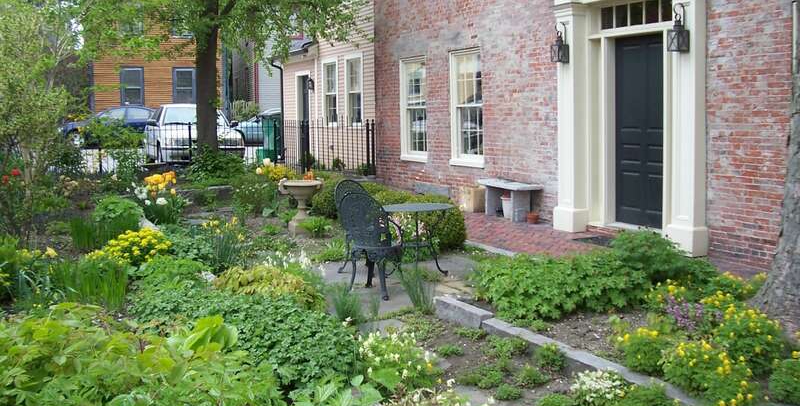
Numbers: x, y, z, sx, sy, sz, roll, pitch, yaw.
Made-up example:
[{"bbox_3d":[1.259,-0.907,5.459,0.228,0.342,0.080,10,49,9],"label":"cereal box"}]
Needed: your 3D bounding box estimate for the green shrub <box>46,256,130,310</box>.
[{"bbox_3d":[-2.545,0.647,6.400,0.660,0.430,0.500,-3,7,-22],"label":"green shrub"}]

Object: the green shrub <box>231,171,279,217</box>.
[{"bbox_3d":[-2.310,-0.128,12.474,0.752,0.673,0.693,-2,6,-10],"label":"green shrub"}]

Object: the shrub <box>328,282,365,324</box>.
[{"bbox_3d":[-0.429,0.803,6.301,0.270,0.300,0.260,-1,6,0],"label":"shrub"}]

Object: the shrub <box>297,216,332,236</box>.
[{"bbox_3d":[-1.062,0.296,9.837,0.400,0.230,0.400,-2,6,-6],"label":"shrub"}]

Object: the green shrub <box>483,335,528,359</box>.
[{"bbox_3d":[0.718,0.980,5.350,0.300,0.110,0.260,-1,6,0],"label":"green shrub"}]

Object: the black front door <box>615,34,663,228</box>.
[{"bbox_3d":[2.738,-0.806,8.852,0.070,2.160,0.874,-4,7,-28],"label":"black front door"}]

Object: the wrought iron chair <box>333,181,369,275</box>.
[{"bbox_3d":[-0.355,0.273,8.195,0.560,0.950,0.520,-6,8,-37],"label":"wrought iron chair"}]

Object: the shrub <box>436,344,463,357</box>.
[{"bbox_3d":[0.314,0.932,4.980,0.170,0.080,0.150,0,6,4],"label":"shrub"}]

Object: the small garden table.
[{"bbox_3d":[0.182,0.405,8.089,0.740,0.690,0.740,-1,6,0],"label":"small garden table"}]

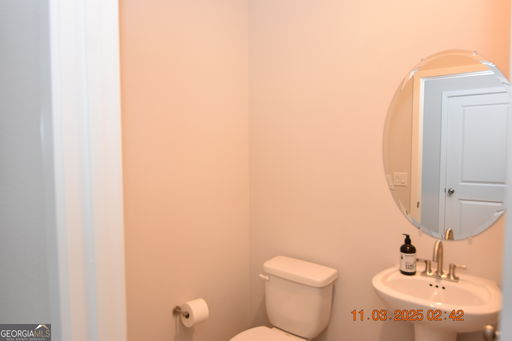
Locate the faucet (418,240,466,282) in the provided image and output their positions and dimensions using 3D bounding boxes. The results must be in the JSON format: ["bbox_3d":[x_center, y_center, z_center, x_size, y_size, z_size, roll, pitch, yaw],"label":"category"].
[{"bbox_3d":[0.839,0.414,1.571,0.210,0.188,0.165,3,4,39],"label":"faucet"}]

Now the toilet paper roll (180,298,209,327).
[{"bbox_3d":[-0.359,0.833,2.004,0.127,0.127,0.107,3,3,42],"label":"toilet paper roll"}]

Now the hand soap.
[{"bbox_3d":[0.745,0.408,1.662,0.072,0.190,0.070,3,4,39],"label":"hand soap"}]

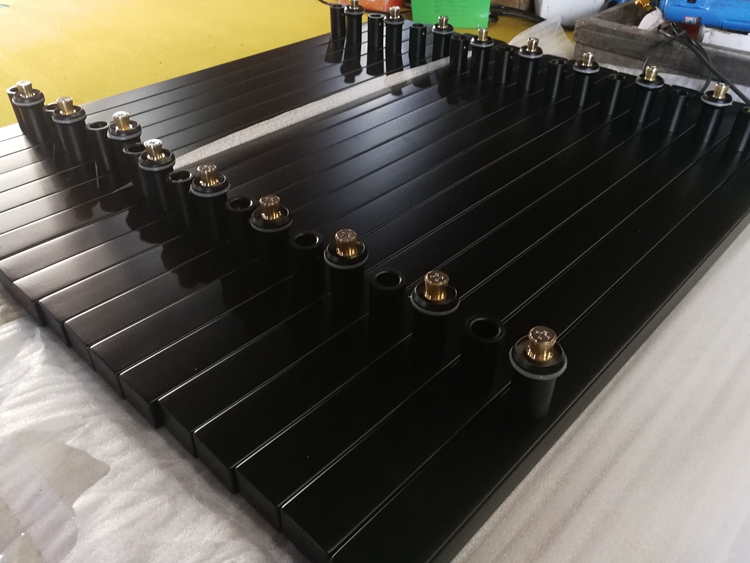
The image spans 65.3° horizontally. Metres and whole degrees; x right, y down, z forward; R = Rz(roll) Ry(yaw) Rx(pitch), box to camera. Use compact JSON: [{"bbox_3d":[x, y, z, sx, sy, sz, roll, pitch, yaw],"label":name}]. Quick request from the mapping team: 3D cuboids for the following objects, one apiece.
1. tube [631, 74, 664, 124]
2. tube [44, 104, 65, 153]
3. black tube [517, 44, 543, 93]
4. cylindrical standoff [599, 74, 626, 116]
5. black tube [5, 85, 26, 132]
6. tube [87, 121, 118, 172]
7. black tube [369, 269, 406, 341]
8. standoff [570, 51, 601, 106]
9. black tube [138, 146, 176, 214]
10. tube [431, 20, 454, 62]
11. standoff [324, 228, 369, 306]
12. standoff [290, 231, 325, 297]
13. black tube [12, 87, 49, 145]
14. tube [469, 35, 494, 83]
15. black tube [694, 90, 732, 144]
[{"bbox_3d":[0.329,-0.222,0.717,0.030,0.050,0.030,32,48,33],"label":"tube"},{"bbox_3d":[-0.370,-0.180,0.681,0.026,0.046,0.026,31,48,34],"label":"tube"},{"bbox_3d":[0.219,-0.303,0.833,0.034,0.056,0.034,0,39,0],"label":"black tube"},{"bbox_3d":[0.298,-0.235,0.738,0.025,0.045,0.025,0,39,0],"label":"cylindrical standoff"},{"bbox_3d":[-0.431,-0.213,0.719,0.025,0.046,0.025,32,49,33],"label":"black tube"},{"bbox_3d":[-0.296,-0.148,0.639,0.025,0.046,0.025,32,49,33],"label":"tube"},{"bbox_3d":[0.009,0.016,0.424,0.025,0.045,0.025,0,39,0],"label":"black tube"},{"bbox_3d":[0.272,-0.263,0.763,0.035,0.067,0.035,32,49,33],"label":"standoff"},{"bbox_3d":[-0.202,-0.096,0.558,0.030,0.050,0.030,32,48,33],"label":"black tube"},{"bbox_3d":[0.102,-0.368,0.891,0.035,0.067,0.035,0,39,0],"label":"tube"},{"bbox_3d":[-0.022,-0.008,0.459,0.035,0.066,0.035,0,39,0],"label":"standoff"},{"bbox_3d":[-0.054,-0.016,0.485,0.026,0.046,0.026,0,39,0],"label":"standoff"},{"bbox_3d":[-0.407,-0.204,0.699,0.035,0.063,0.035,31,48,34],"label":"black tube"},{"bbox_3d":[0.155,-0.334,0.856,0.035,0.063,0.035,0,38,0],"label":"tube"},{"bbox_3d":[0.387,-0.190,0.677,0.030,0.050,0.030,32,48,33],"label":"black tube"}]

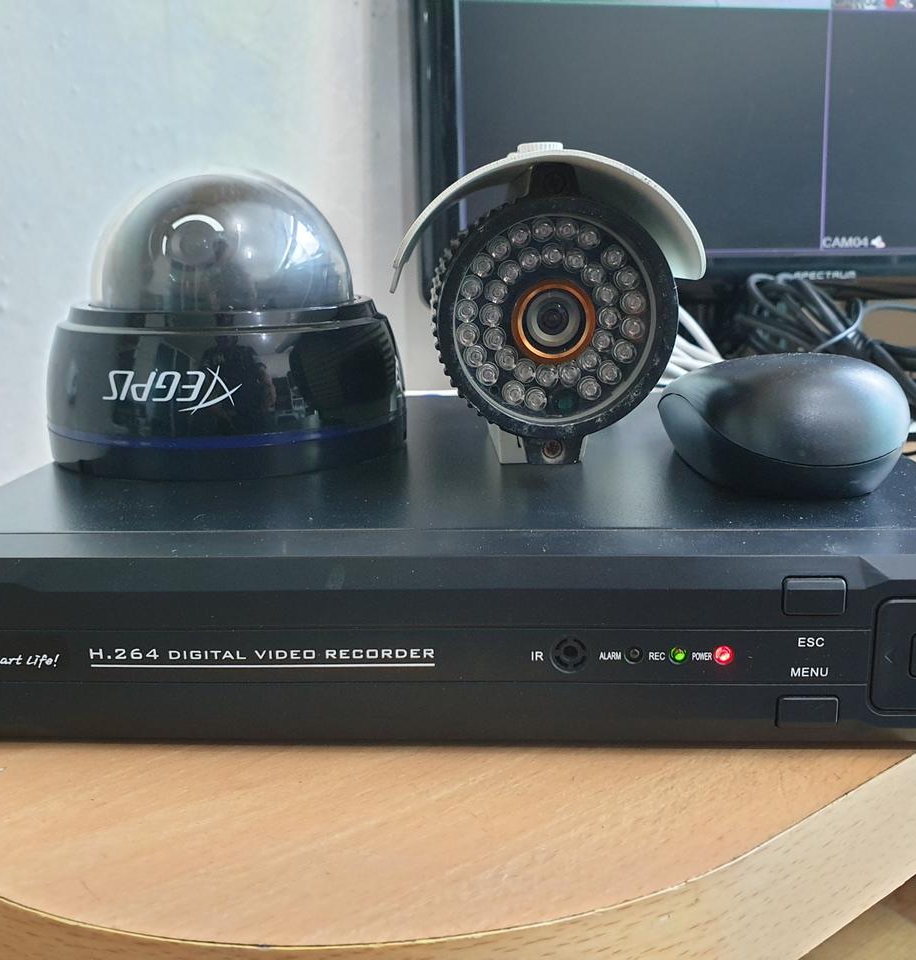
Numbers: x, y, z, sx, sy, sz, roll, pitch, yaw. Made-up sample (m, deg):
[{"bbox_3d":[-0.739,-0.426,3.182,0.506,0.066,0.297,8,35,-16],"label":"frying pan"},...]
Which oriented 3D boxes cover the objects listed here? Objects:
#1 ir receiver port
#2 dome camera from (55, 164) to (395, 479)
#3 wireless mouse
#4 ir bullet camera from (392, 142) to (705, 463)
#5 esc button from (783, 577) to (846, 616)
[{"bbox_3d":[0.022,0.033,0.185,0.007,0.007,0.003,-1,13,4],"label":"ir receiver port"},{"bbox_3d":[-0.070,-0.050,0.290,0.106,0.080,0.106,-1,13,4],"label":"dome camera"},{"bbox_3d":[0.086,-0.020,0.258,0.058,0.029,0.097,-1,13,1],"label":"wireless mouse"},{"bbox_3d":[0.020,-0.054,0.281,0.076,0.088,0.113,-2,13,-3],"label":"ir bullet camera"},{"bbox_3d":[0.067,0.021,0.180,0.011,0.007,0.004,-1,13,4],"label":"esc button"}]

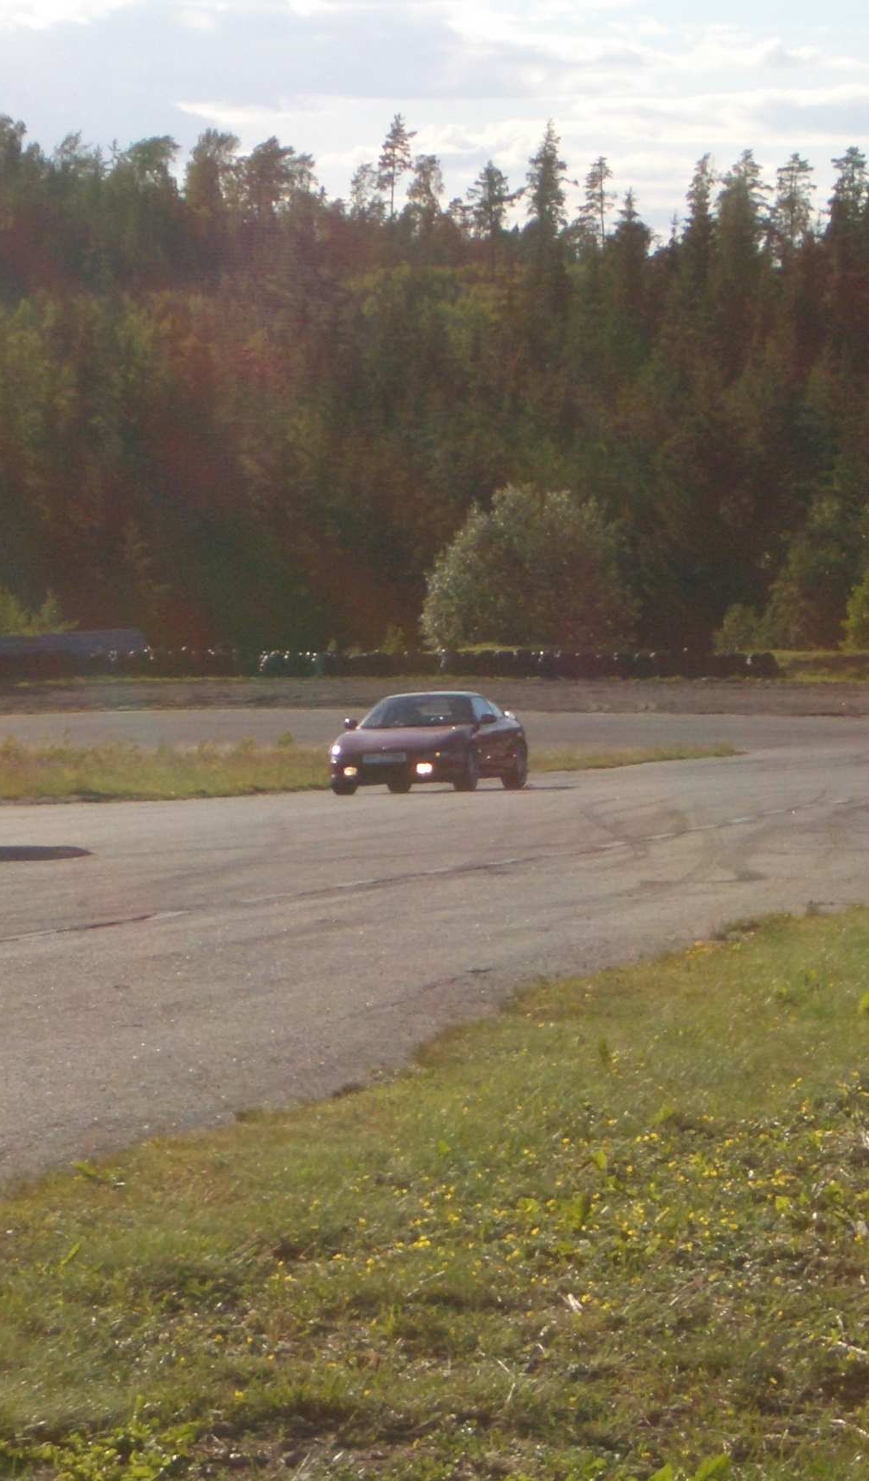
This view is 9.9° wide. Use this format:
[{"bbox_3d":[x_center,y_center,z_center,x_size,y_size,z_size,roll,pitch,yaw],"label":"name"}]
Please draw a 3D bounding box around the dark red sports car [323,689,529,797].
[{"bbox_3d":[-0.053,0.011,61.232,1.700,1.230,4.170,-1,0,15],"label":"dark red sports car"}]

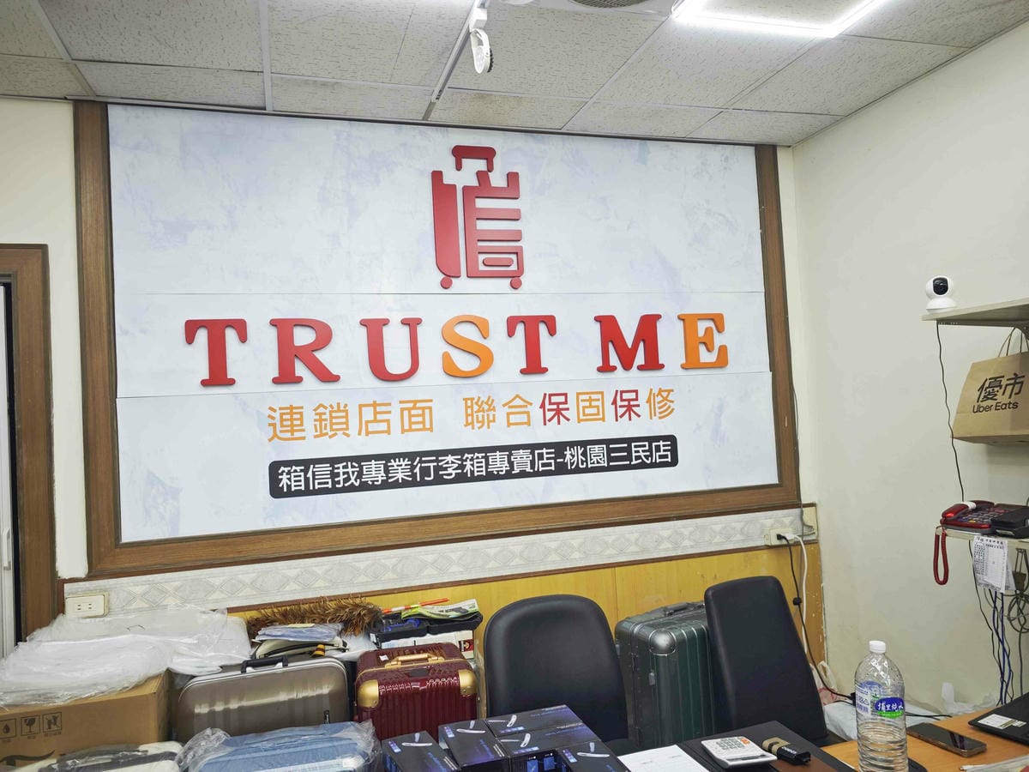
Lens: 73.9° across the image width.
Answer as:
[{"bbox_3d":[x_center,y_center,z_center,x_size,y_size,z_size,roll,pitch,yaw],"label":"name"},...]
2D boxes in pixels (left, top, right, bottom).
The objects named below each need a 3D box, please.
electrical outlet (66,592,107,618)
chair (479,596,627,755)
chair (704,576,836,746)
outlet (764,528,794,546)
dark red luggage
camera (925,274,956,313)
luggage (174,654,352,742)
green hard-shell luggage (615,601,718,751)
[{"bbox_3d":[-1.488,0.765,2.379,0.119,0.071,0.045,-2,-2,-16],"label":"electrical outlet"},{"bbox_3d":[0.158,1.125,1.965,0.560,0.910,0.640,-3,-2,-8],"label":"chair"},{"bbox_3d":[0.870,1.076,1.884,0.560,0.930,0.640,-2,-2,-34],"label":"chair"},{"bbox_3d":[1.226,0.697,3.154,0.122,0.073,0.045,-2,-2,-16],"label":"outlet"},{"bbox_3d":[-0.328,1.297,2.410,0.425,0.645,0.265,-3,-2,-8],"label":"dark red luggage"},{"bbox_3d":[1.355,-0.288,2.170,0.086,0.117,0.087,-4,-2,32],"label":"camera"},{"bbox_3d":[-0.745,1.245,2.107,0.490,0.770,0.280,-2,-2,-16],"label":"luggage"},{"bbox_3d":[0.641,1.183,2.364,0.525,0.770,0.255,-2,-2,-33],"label":"green hard-shell luggage"}]

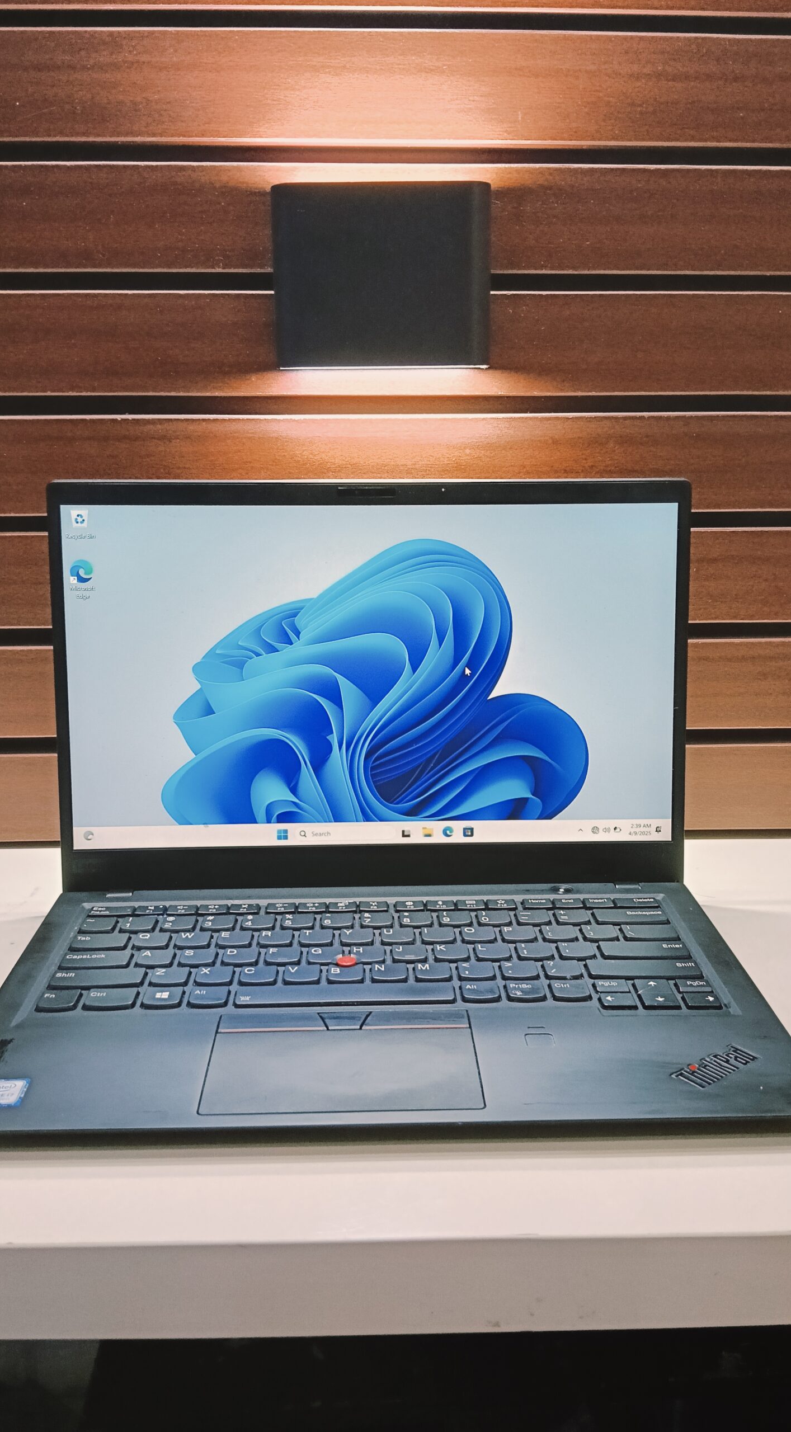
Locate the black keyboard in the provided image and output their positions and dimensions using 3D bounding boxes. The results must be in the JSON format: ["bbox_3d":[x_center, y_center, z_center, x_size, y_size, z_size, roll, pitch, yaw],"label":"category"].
[{"bbox_3d":[-0.008,0.108,0.510,0.284,0.006,0.107,-1,15,-1],"label":"black keyboard"}]

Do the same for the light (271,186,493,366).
[{"bbox_3d":[-0.007,-0.234,0.601,0.113,0.090,0.031,-1,13,-2],"label":"light"}]

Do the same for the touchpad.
[{"bbox_3d":[-0.019,0.131,0.425,0.101,0.003,0.067,-1,15,-1],"label":"touchpad"}]

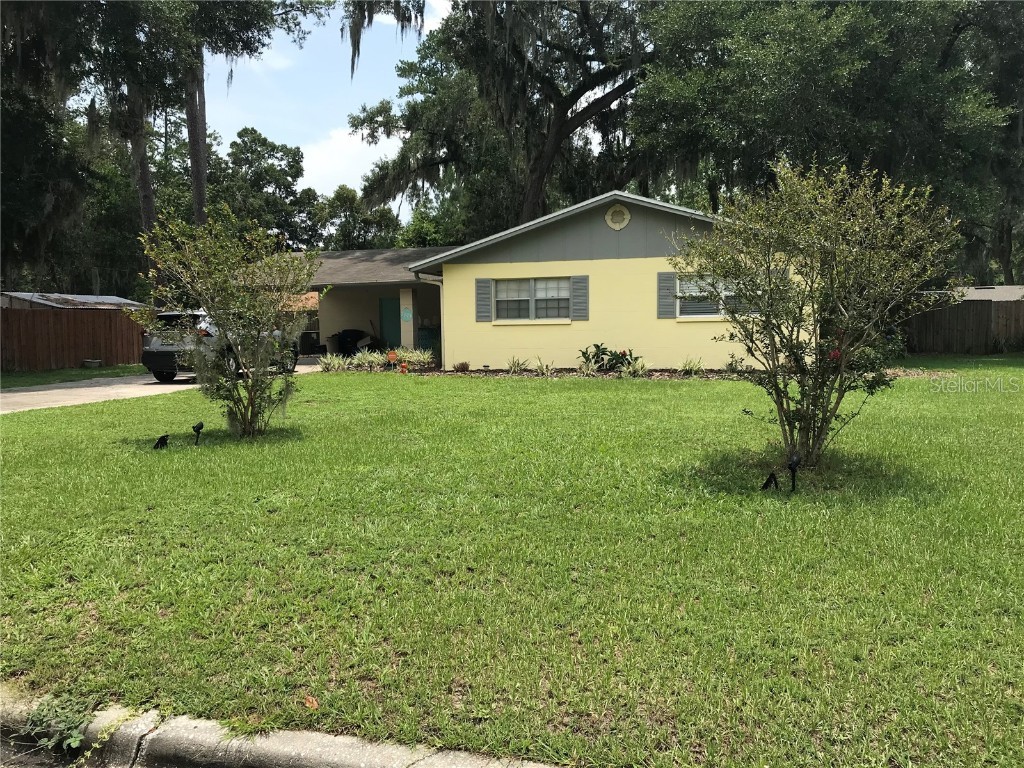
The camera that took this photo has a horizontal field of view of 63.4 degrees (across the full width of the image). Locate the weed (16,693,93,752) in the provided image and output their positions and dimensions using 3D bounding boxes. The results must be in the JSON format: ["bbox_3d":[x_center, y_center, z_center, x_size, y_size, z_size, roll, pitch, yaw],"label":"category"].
[{"bbox_3d":[-1.668,1.234,3.020,0.250,0.130,0.190,1,5,16],"label":"weed"}]

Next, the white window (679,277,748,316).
[{"bbox_3d":[4.550,-1.910,17.880,1.880,0.980,0.120,1,5,16],"label":"white window"}]

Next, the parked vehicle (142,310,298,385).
[{"bbox_3d":[-7.116,-1.017,20.822,1.860,1.690,4.630,1,5,14],"label":"parked vehicle"}]

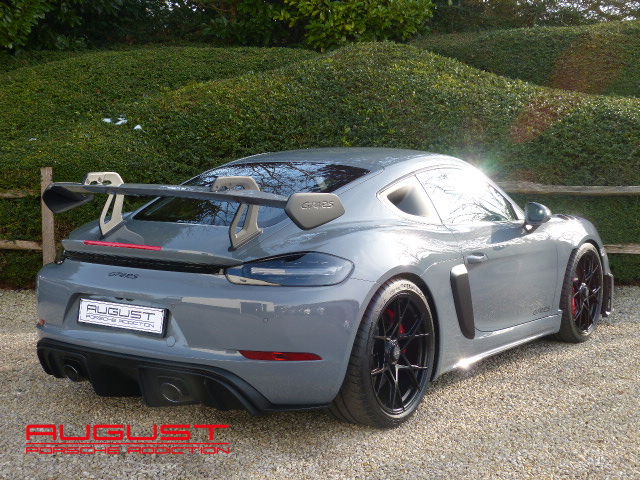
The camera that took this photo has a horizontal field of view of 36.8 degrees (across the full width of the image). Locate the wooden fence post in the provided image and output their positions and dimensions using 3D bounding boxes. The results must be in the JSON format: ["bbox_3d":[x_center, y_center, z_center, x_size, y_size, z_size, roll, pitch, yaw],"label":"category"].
[{"bbox_3d":[-2.495,-0.118,8.848,0.110,1.108,0.090,0,5,-6],"label":"wooden fence post"}]

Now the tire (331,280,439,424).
[{"bbox_3d":[0.257,0.503,4.434,0.305,0.685,0.685,4,6,35],"label":"tire"}]

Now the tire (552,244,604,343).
[{"bbox_3d":[1.692,0.342,6.453,0.250,0.680,0.680,4,6,35],"label":"tire"}]

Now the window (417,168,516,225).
[{"bbox_3d":[0.800,-0.243,5.218,0.060,0.345,0.950,-36,-17,32],"label":"window"}]

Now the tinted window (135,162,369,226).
[{"bbox_3d":[-0.350,-0.245,4.815,1.010,0.070,0.905,4,24,35],"label":"tinted window"}]

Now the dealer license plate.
[{"bbox_3d":[-0.854,0.326,4.153,0.530,0.120,0.025,4,-2,35],"label":"dealer license plate"}]

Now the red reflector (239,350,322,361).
[{"bbox_3d":[-0.163,0.474,3.932,0.335,0.036,0.045,1,5,9],"label":"red reflector"}]

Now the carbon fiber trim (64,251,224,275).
[{"bbox_3d":[-0.810,0.091,4.192,0.980,0.050,0.080,4,6,35],"label":"carbon fiber trim"}]

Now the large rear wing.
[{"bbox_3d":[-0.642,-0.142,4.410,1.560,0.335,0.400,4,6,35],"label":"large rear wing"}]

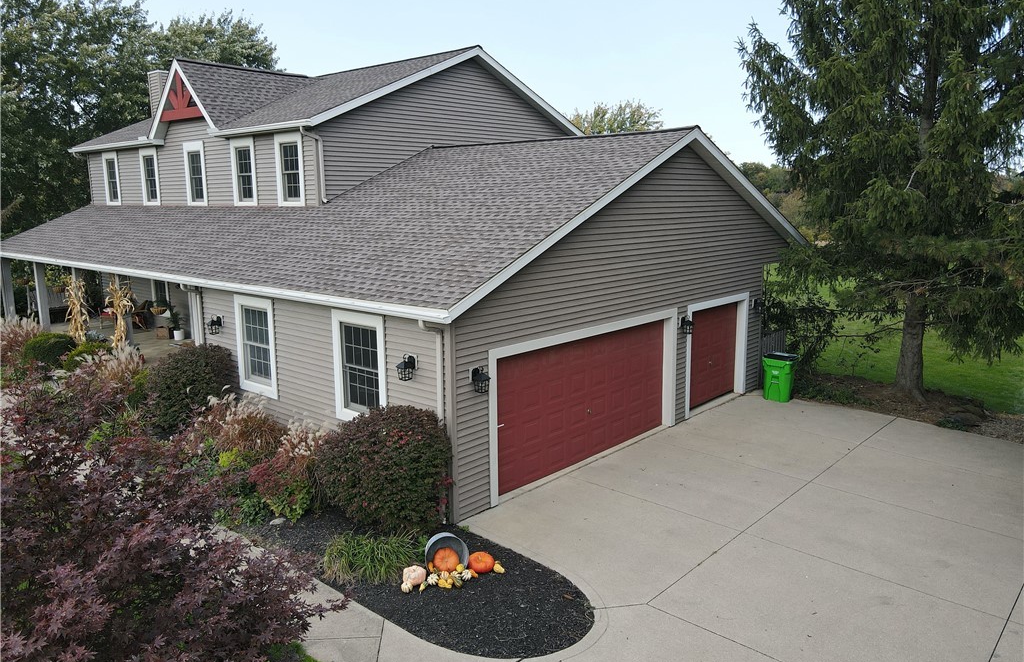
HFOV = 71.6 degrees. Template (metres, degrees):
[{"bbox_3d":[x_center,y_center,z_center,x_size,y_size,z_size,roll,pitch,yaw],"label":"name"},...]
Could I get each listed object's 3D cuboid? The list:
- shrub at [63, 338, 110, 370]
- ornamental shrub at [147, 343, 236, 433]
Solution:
[{"bbox_3d":[-10.667,0.788,17.756,1.120,1.060,1.020,8,13,42],"label":"shrub"},{"bbox_3d":[-6.277,1.147,13.794,1.580,1.700,1.400,8,13,42],"label":"ornamental shrub"}]

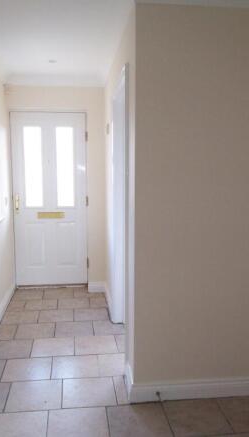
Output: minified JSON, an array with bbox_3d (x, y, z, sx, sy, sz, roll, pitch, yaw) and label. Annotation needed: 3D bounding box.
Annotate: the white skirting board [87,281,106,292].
[{"bbox_3d":[-0.316,0.790,4.431,0.192,0.125,0.018,-1,7,-7],"label":"white skirting board"}]

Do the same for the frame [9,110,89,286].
[{"bbox_3d":[-0.843,-0.187,4.441,0.836,1.999,0.050,-1,7,-7],"label":"frame"}]

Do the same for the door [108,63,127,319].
[{"bbox_3d":[-0.039,0.018,3.021,0.078,2.023,0.866,-1,7,-7],"label":"door"}]

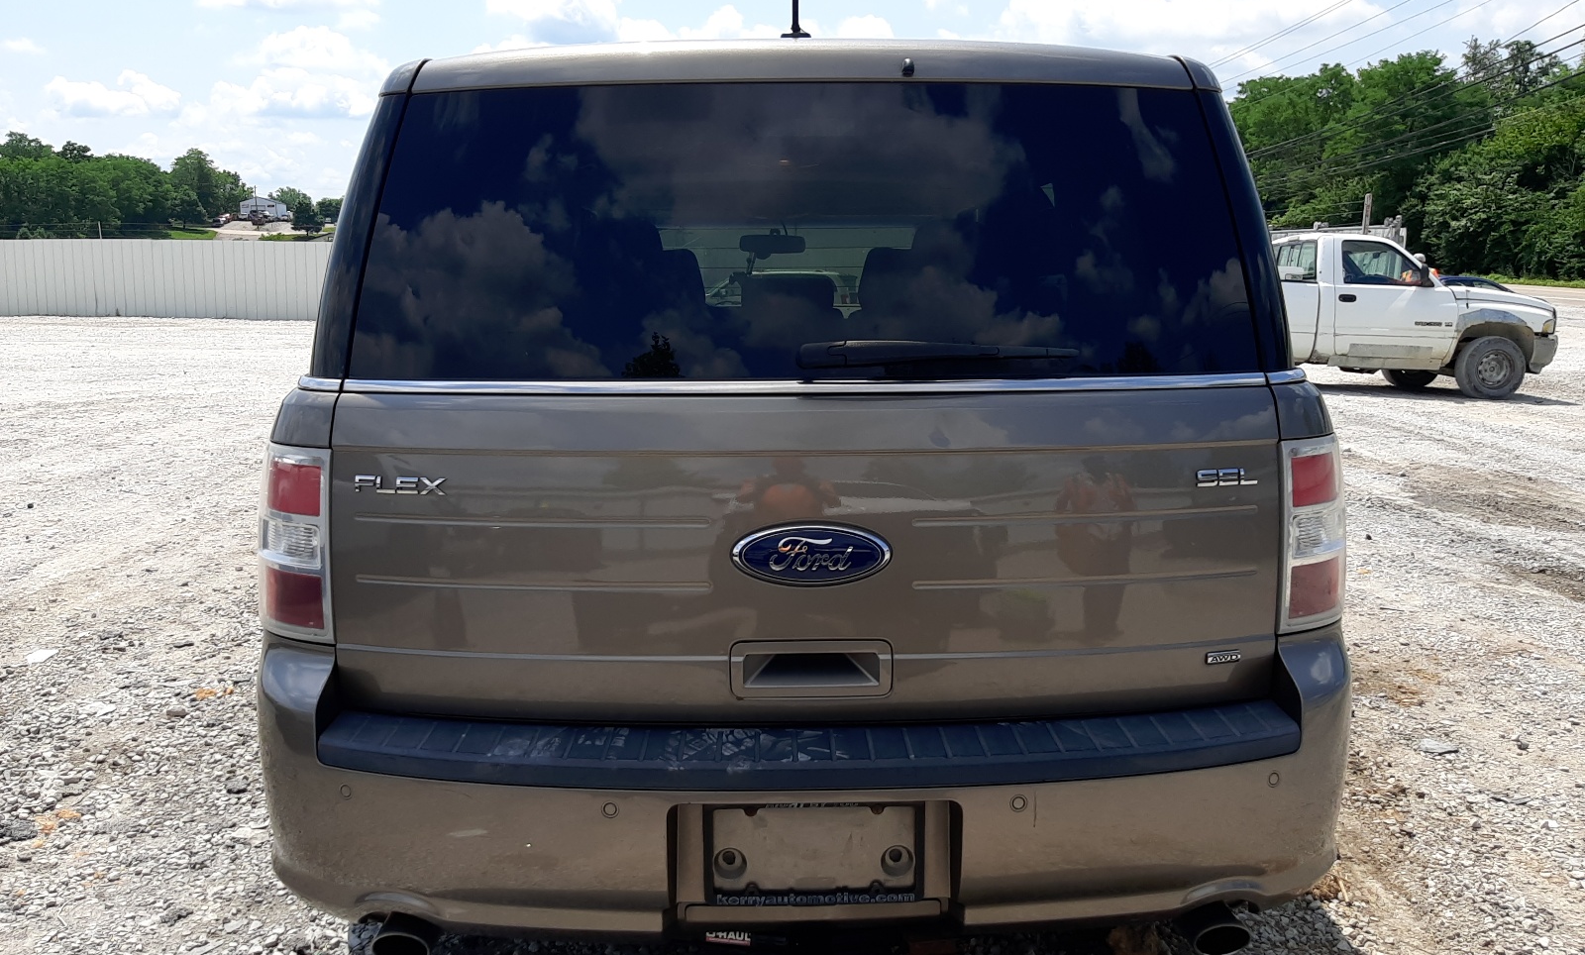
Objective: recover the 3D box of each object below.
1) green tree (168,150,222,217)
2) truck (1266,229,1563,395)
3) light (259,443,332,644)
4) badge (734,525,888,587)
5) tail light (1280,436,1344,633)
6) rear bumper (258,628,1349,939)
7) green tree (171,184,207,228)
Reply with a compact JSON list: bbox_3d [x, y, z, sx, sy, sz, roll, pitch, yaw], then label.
[{"bbox_3d":[-122.704,-60.142,245.000,11.000,14.800,11.000,5,11,25],"label":"green tree"},{"bbox_3d":[5.948,-2.001,14.314,5.450,1.830,2.000,1,10,3],"label":"truck"},{"bbox_3d":[-0.784,0.084,1.860,0.210,0.310,0.210,0,10,-1],"label":"light"},{"bbox_3d":[0.025,0.109,1.682,0.229,0.092,0.020,0,10,-1],"label":"badge"},{"bbox_3d":[0.827,0.090,1.881,0.210,0.310,0.210,0,10,-1],"label":"tail light"},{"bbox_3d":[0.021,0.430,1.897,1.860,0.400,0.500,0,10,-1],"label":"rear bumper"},{"bbox_3d":[-113.974,-51.253,225.000,6.700,8.400,6.700,5,11,25],"label":"green tree"}]

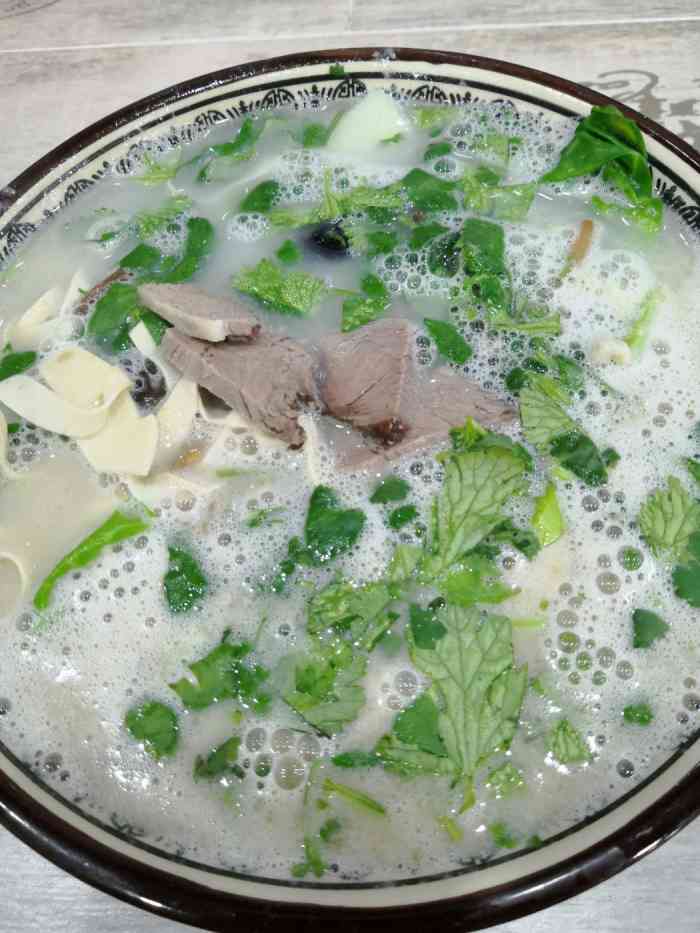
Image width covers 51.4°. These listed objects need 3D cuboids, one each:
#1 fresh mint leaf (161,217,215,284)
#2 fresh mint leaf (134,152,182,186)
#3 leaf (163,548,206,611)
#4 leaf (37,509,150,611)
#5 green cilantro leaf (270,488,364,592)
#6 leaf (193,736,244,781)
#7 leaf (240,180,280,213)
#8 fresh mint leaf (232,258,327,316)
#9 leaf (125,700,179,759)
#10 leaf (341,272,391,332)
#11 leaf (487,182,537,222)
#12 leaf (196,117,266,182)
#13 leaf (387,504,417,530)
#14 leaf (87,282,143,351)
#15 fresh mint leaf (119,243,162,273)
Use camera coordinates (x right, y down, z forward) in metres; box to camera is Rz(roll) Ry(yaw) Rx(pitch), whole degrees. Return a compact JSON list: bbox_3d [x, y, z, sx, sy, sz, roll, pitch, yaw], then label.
[{"bbox_3d":[-0.047,-0.064,0.214,0.010,0.005,0.025,12,66,10],"label":"fresh mint leaf"},{"bbox_3d":[-0.063,-0.097,0.241,0.013,0.004,0.012,11,66,9],"label":"fresh mint leaf"},{"bbox_3d":[-0.041,0.028,0.181,0.010,0.004,0.017,-3,65,3],"label":"leaf"},{"bbox_3d":[-0.067,0.023,0.184,0.033,0.008,0.010,-40,68,-14],"label":"leaf"},{"bbox_3d":[-0.007,0.019,0.172,0.015,0.006,0.028,23,68,14],"label":"green cilantro leaf"},{"bbox_3d":[-0.029,0.066,0.163,0.011,0.004,0.008,-11,65,0],"label":"leaf"},{"bbox_3d":[-0.028,-0.086,0.233,0.010,0.004,0.015,16,67,11],"label":"leaf"},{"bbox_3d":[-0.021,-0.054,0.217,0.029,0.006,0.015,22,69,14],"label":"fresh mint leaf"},{"bbox_3d":[-0.044,0.060,0.167,0.014,0.004,0.009,28,70,16],"label":"leaf"},{"bbox_3d":[0.003,-0.048,0.212,0.020,0.006,0.014,-29,66,-9],"label":"leaf"},{"bbox_3d":[0.050,-0.081,0.224,0.015,0.004,0.014,-1,65,4],"label":"leaf"},{"bbox_3d":[-0.038,-0.100,0.231,0.013,0.006,0.032,37,73,19],"label":"leaf"},{"bbox_3d":[0.013,0.013,0.184,0.009,0.004,0.004,-42,69,-14],"label":"leaf"},{"bbox_3d":[-0.068,-0.044,0.212,0.014,0.007,0.023,8,66,8],"label":"leaf"},{"bbox_3d":[-0.061,-0.062,0.214,0.013,0.005,0.010,5,65,7],"label":"fresh mint leaf"}]

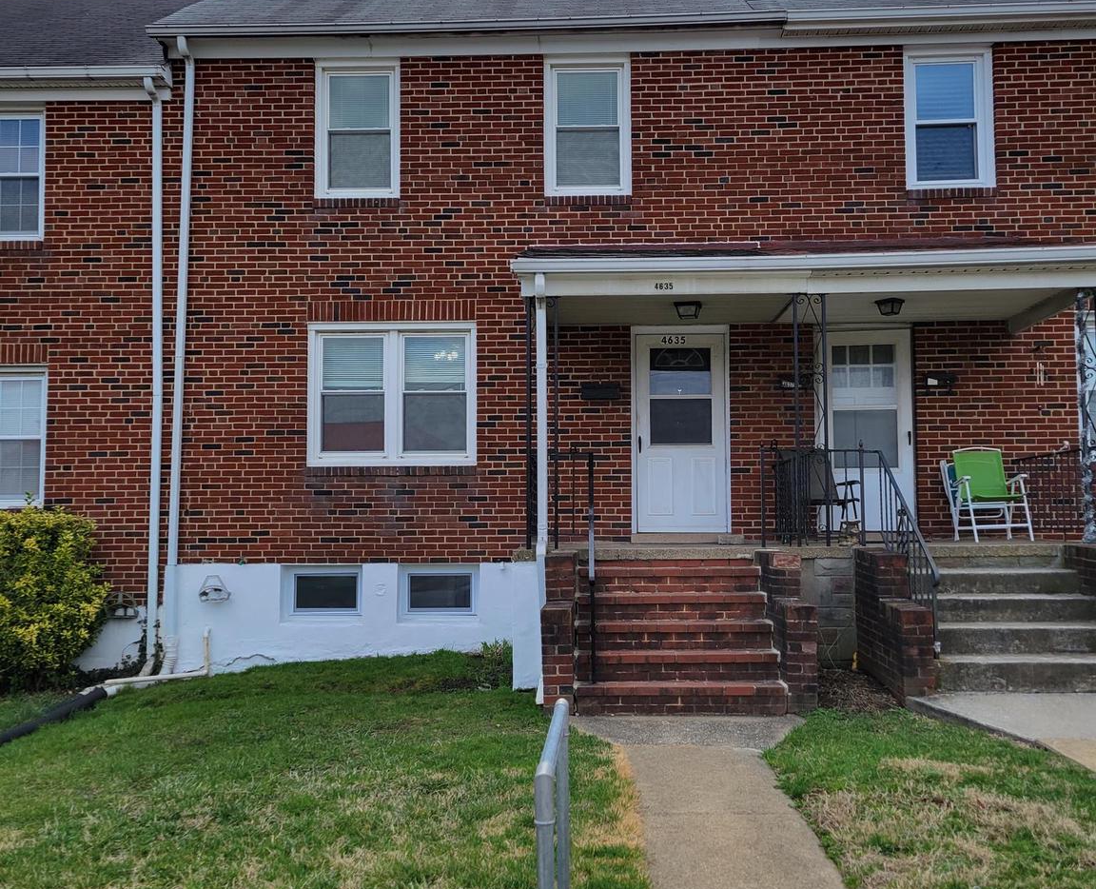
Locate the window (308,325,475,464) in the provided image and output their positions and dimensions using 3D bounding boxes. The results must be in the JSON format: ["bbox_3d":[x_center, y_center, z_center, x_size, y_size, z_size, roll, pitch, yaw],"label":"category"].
[{"bbox_3d":[-1.601,-0.521,11.304,1.753,1.496,0.120,0,-3,2],"label":"window"}]

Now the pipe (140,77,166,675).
[{"bbox_3d":[-4.057,-0.727,11.211,0.190,6.025,0.310,0,-3,2],"label":"pipe"}]

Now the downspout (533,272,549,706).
[{"bbox_3d":[-0.059,0.333,9.281,0.130,3.600,0.250,0,-3,2],"label":"downspout"}]

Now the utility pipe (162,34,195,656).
[{"bbox_3d":[-3.804,-0.942,11.203,0.240,6.471,0.330,0,-3,2],"label":"utility pipe"}]

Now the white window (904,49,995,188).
[{"bbox_3d":[4.096,-3.336,11.229,0.892,1.476,0.120,0,-3,2],"label":"white window"}]

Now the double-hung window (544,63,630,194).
[{"bbox_3d":[0.413,-3.289,11.379,0.885,1.454,0.120,0,-3,2],"label":"double-hung window"}]

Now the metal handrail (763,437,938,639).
[{"bbox_3d":[2.341,0.729,8.764,1.050,1.580,1.600,0,-3,2],"label":"metal handrail"}]

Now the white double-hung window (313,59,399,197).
[{"bbox_3d":[-1.988,-3.279,11.477,0.884,1.447,0.120,0,-3,2],"label":"white double-hung window"}]

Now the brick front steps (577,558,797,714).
[{"bbox_3d":[0.963,1.448,8.524,1.495,1.025,1.550,0,-3,2],"label":"brick front steps"}]

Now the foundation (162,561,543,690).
[{"bbox_3d":[-1.977,1.683,10.436,3.930,1.180,1.650,0,-3,2],"label":"foundation"}]

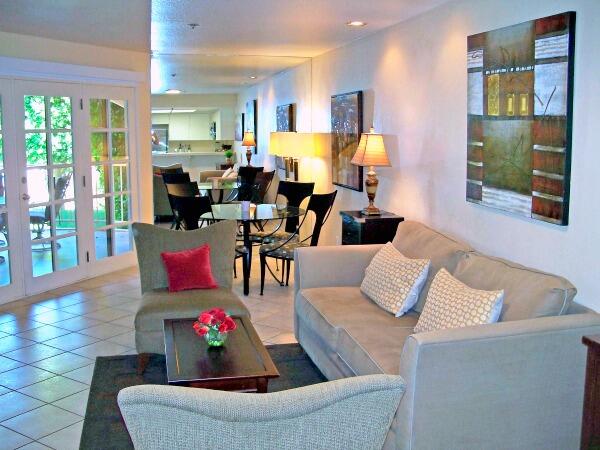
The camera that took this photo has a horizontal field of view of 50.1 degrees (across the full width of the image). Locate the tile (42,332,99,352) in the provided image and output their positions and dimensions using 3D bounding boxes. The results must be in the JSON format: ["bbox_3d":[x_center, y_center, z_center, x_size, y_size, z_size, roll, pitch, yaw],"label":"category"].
[{"bbox_3d":[-1.683,0.865,4.722,0.311,0.010,0.311,6,10,31],"label":"tile"}]

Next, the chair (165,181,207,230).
[{"bbox_3d":[-1.201,0.040,7.265,0.450,0.980,0.520,-6,11,-40],"label":"chair"}]

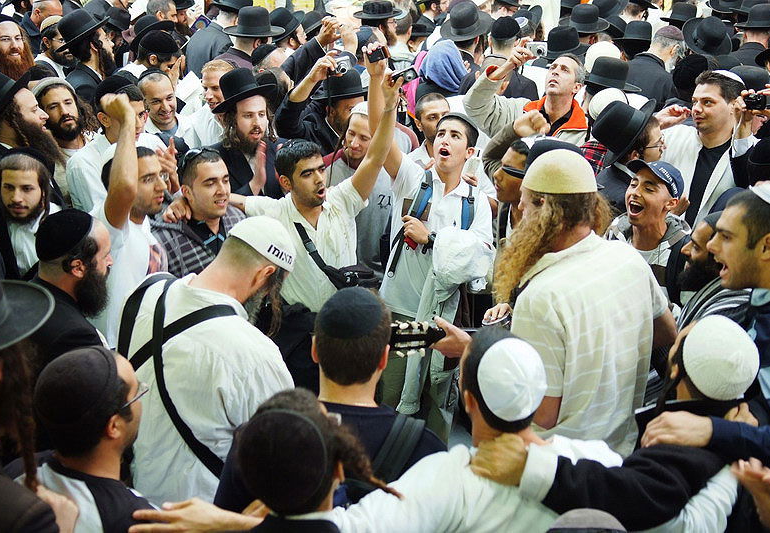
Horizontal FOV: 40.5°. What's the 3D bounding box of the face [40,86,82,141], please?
[{"bbox_3d":[-1.290,-0.608,4.150,0.155,0.210,0.150,-17,18,-26],"label":"face"}]

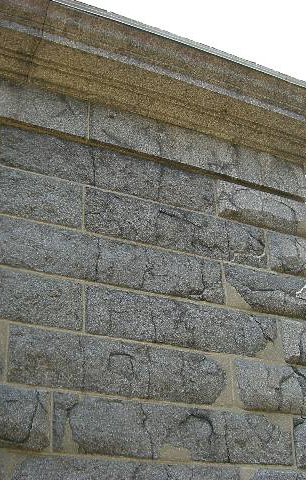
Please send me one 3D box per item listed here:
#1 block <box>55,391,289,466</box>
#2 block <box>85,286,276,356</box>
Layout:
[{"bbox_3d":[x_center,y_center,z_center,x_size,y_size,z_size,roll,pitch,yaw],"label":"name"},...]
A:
[{"bbox_3d":[0.117,1.317,4.718,1.772,0.348,0.360,12,-27,-24],"label":"block"},{"bbox_3d":[0.170,0.647,5.052,1.525,0.333,0.360,12,-27,-24],"label":"block"}]

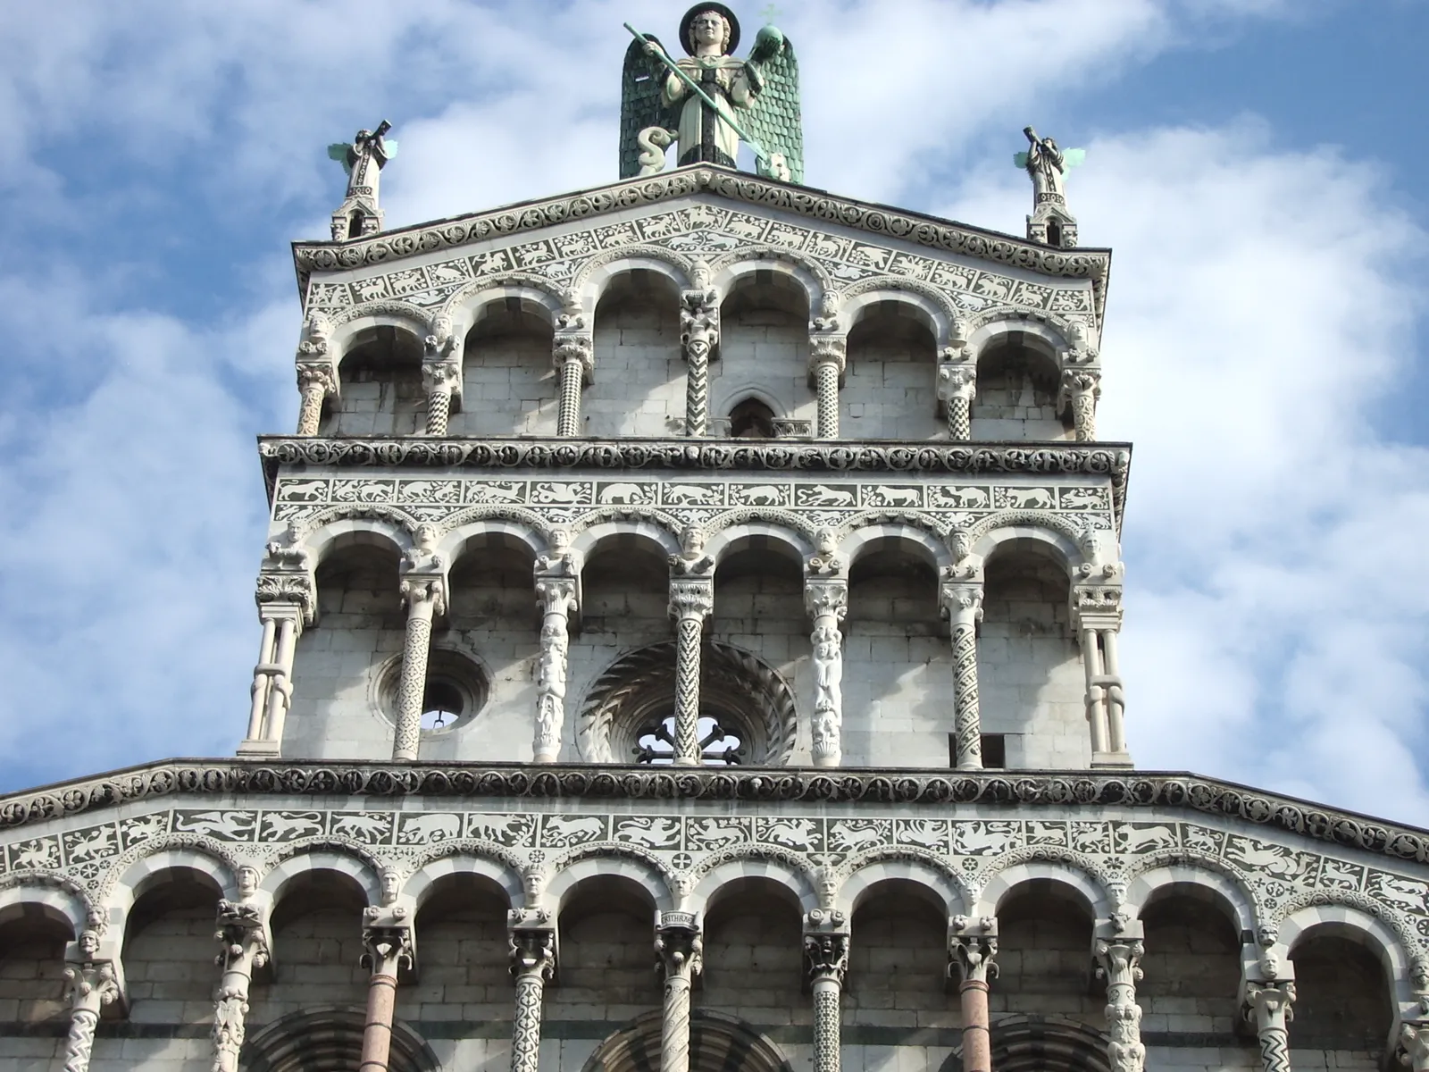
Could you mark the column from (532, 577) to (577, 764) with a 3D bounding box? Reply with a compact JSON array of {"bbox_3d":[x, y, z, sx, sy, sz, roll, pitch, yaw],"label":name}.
[{"bbox_3d":[-1.856,1.659,34.863,0.500,2.638,0.500,1,-39,1],"label":"column"}]

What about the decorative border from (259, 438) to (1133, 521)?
[{"bbox_3d":[-0.248,-0.604,36.374,10.415,1.025,0.500,1,-39,1],"label":"decorative border"}]

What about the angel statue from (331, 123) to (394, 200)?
[{"bbox_3d":[-4.611,-4.904,40.120,0.900,1.498,0.650,4,-41,-3],"label":"angel statue"}]

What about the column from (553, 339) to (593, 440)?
[{"bbox_3d":[-1.768,-1.648,37.514,0.480,1.721,0.480,1,-39,1],"label":"column"}]

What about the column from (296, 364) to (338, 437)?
[{"bbox_3d":[-5.406,-1.651,41.019,0.510,1.289,0.500,1,-36,1],"label":"column"}]

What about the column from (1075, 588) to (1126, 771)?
[{"bbox_3d":[4.882,1.913,38.230,0.610,2.728,0.620,1,-36,1],"label":"column"}]

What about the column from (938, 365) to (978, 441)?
[{"bbox_3d":[3.270,-1.611,40.847,0.490,1.356,0.490,1,-36,1],"label":"column"}]

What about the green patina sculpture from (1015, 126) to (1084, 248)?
[{"bbox_3d":[4.760,-4.711,43.101,0.990,2.484,0.750,1,-36,1],"label":"green patina sculpture"}]

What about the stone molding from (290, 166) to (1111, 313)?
[{"bbox_3d":[-0.155,-3.668,38.829,10.327,2.391,0.500,1,-39,1],"label":"stone molding"}]

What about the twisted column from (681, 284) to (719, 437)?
[{"bbox_3d":[-0.221,-2.172,41.316,0.490,2.628,0.490,1,-36,1],"label":"twisted column"}]

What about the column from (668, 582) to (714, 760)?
[{"bbox_3d":[-0.293,1.684,34.823,0.530,2.613,0.530,1,-39,1],"label":"column"}]

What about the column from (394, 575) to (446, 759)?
[{"bbox_3d":[-3.433,1.652,34.890,0.500,2.619,0.500,1,-39,1],"label":"column"}]

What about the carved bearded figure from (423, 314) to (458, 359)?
[{"bbox_3d":[-3.626,-2.655,40.571,0.430,0.700,0.330,0,-41,1],"label":"carved bearded figure"}]

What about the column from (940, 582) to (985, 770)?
[{"bbox_3d":[2.865,1.713,34.757,0.500,2.615,0.500,1,-39,1],"label":"column"}]

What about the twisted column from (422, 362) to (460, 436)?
[{"bbox_3d":[-3.706,-1.662,40.998,0.500,1.299,0.500,1,-36,1],"label":"twisted column"}]

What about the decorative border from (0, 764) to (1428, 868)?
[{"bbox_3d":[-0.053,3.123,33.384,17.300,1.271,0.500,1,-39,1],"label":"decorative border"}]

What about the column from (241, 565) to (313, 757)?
[{"bbox_3d":[-5.053,1.617,34.939,0.620,2.666,0.620,1,-39,1],"label":"column"}]

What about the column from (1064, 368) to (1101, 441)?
[{"bbox_3d":[4.933,-1.583,40.798,0.490,1.307,0.490,1,-36,1],"label":"column"}]

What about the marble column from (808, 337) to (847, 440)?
[{"bbox_3d":[1.398,-1.632,37.459,0.480,1.757,0.480,1,-39,1],"label":"marble column"}]

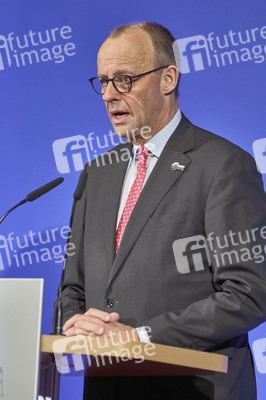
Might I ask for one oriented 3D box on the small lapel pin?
[{"bbox_3d":[0.097,-0.073,6.450,0.031,0.018,0.004,7,-16,24],"label":"small lapel pin"}]

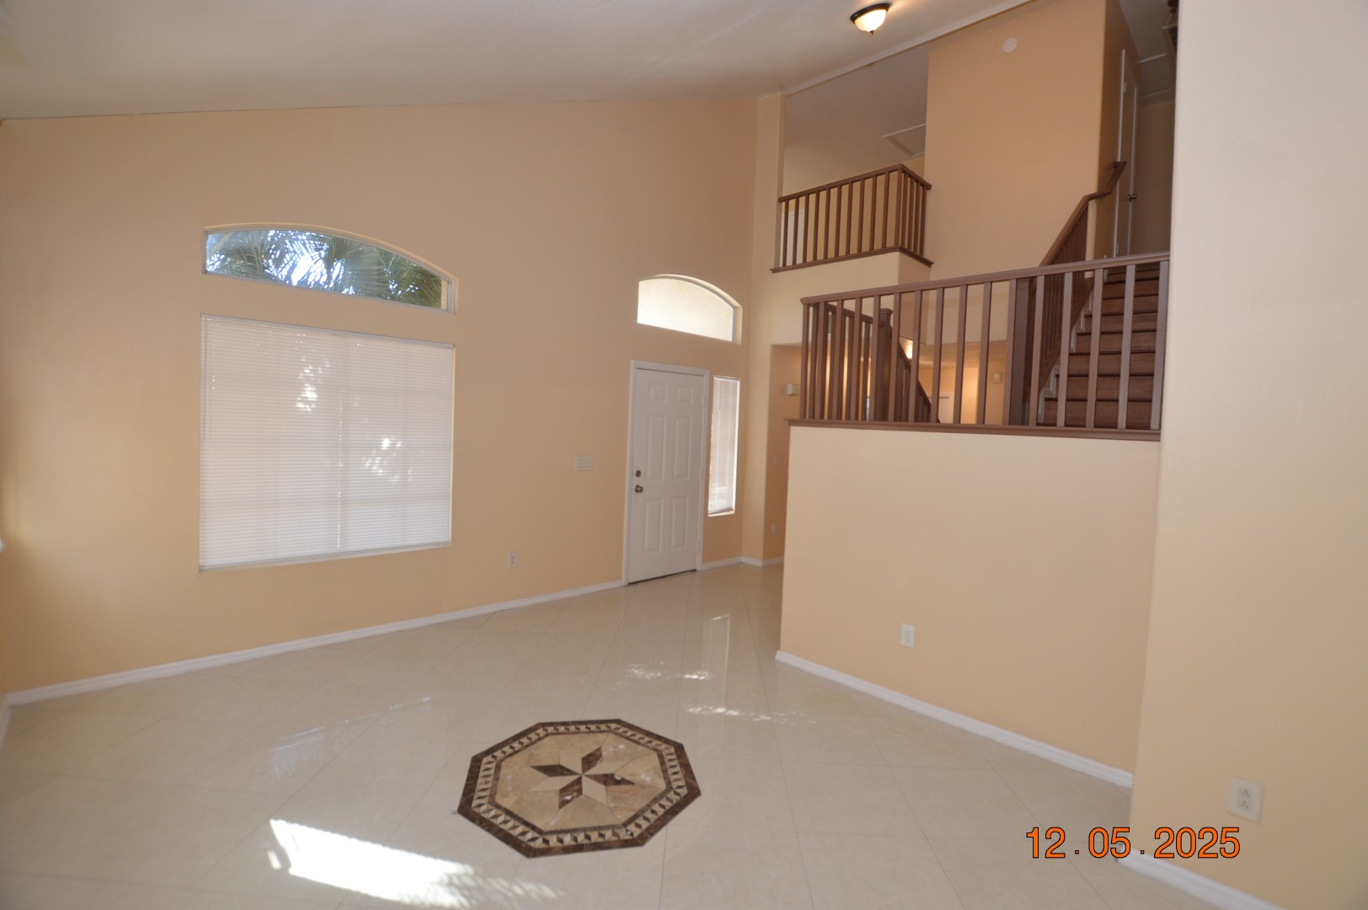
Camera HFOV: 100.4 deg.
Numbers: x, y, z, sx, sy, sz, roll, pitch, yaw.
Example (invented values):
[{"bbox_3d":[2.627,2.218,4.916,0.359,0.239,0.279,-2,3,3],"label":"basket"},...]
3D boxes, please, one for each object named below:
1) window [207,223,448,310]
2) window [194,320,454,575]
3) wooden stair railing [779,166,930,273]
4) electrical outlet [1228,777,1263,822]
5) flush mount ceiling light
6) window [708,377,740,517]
[{"bbox_3d":[-2.172,-1.212,3.654,1.390,0.400,0.080,-1,4,-43],"label":"window"},{"bbox_3d":[-2.212,-0.066,3.687,1.410,1.445,0.080,-1,4,-43],"label":"window"},{"bbox_3d":[1.723,-2.291,5.889,1.370,0.785,0.740,5,4,44],"label":"wooden stair railing"},{"bbox_3d":[1.736,1.062,1.759,0.069,0.115,0.010,5,4,44],"label":"electrical outlet"},{"bbox_3d":[1.450,-3.329,4.394,0.305,0.140,0.305,-29,23,-38],"label":"flush mount ceiling light"},{"bbox_3d":[0.415,-0.081,6.155,0.405,1.465,0.070,-1,4,-43],"label":"window"}]

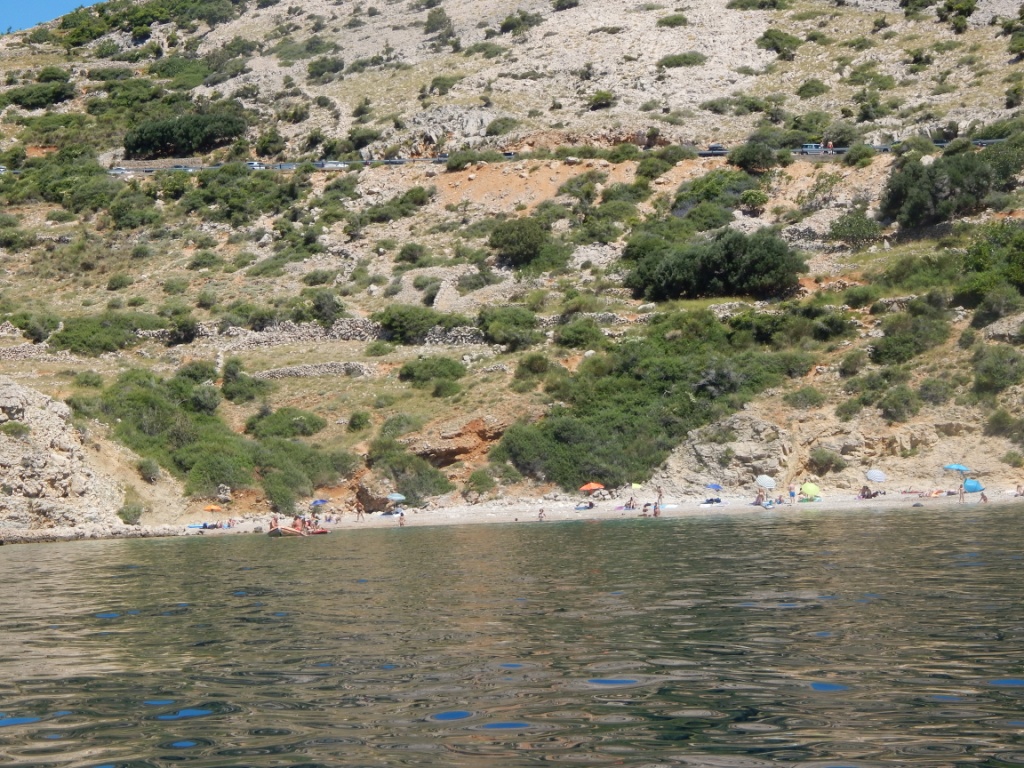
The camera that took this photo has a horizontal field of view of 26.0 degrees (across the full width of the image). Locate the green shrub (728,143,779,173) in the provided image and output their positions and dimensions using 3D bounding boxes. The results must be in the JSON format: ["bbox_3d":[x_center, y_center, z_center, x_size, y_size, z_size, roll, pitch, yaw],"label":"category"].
[{"bbox_3d":[33.160,-30.967,304.000,7.260,3.960,6.000,-3,-3,7],"label":"green shrub"}]

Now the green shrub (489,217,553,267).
[{"bbox_3d":[0.860,-17.600,274.000,7.290,5.680,6.560,-2,-3,0],"label":"green shrub"}]

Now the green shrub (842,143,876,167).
[{"bbox_3d":[46.765,-30.862,299.000,4.450,2.920,3.800,-3,-3,9],"label":"green shrub"}]

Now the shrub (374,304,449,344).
[{"bbox_3d":[-11.230,-6.650,248.000,8.270,4.250,6.200,-2,-3,0],"label":"shrub"}]

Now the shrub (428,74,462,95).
[{"bbox_3d":[-10.190,-46.420,345.000,4.670,2.800,3.730,-2,-3,0],"label":"shrub"}]

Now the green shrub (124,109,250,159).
[{"bbox_3d":[-48.560,-37.260,330.000,18.150,7.140,9.070,-2,-3,0],"label":"green shrub"}]

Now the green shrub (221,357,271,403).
[{"bbox_3d":[-27.970,-0.420,232.000,4.600,4.500,3.910,-2,-3,0],"label":"green shrub"}]

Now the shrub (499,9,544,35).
[{"bbox_3d":[1.735,-62.819,385.000,7.460,4.040,5.000,-3,-3,1],"label":"shrub"}]

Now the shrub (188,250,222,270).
[{"bbox_3d":[-38.070,-15.300,276.000,3.860,2.110,3.280,-2,-3,0],"label":"shrub"}]

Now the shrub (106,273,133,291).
[{"bbox_3d":[-52.939,-13.792,300.000,3.520,2.160,2.900,-2,-3,-10],"label":"shrub"}]

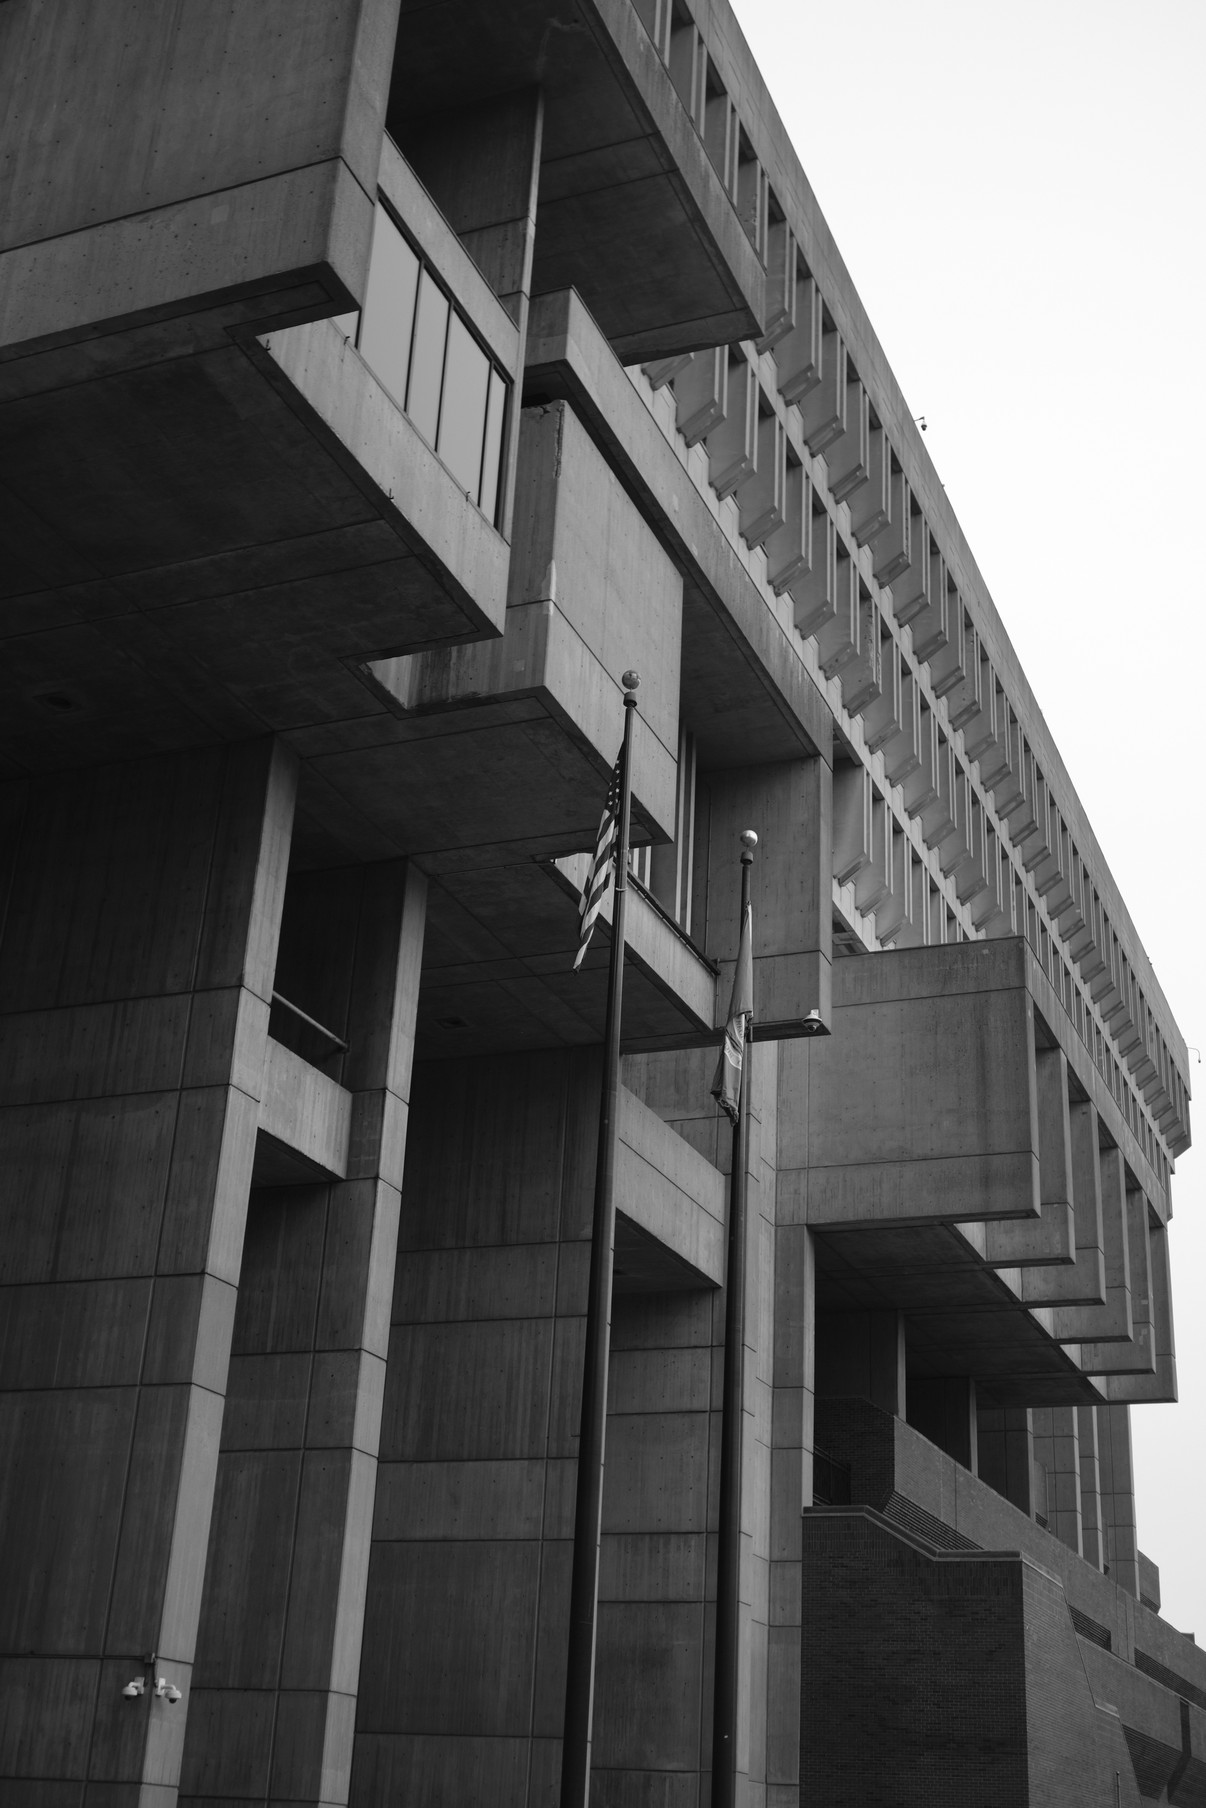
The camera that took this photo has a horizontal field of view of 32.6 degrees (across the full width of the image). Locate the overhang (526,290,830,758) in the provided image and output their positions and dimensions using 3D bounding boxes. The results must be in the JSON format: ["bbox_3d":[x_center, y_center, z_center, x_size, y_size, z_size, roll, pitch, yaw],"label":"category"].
[{"bbox_3d":[0.965,-6.088,38.560,2.664,1.465,14.308,-7,-26,21],"label":"overhang"}]

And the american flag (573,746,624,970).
[{"bbox_3d":[-0.022,-0.624,25.071,0.600,3.060,0.350,3,-24,1],"label":"american flag"}]

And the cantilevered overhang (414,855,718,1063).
[{"bbox_3d":[-1.935,0.708,39.356,5.772,1.288,8.414,-7,-26,21],"label":"cantilevered overhang"}]

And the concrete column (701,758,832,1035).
[{"bbox_3d":[3.409,-0.091,42.581,2.498,5.916,0.877,-7,-26,21],"label":"concrete column"}]

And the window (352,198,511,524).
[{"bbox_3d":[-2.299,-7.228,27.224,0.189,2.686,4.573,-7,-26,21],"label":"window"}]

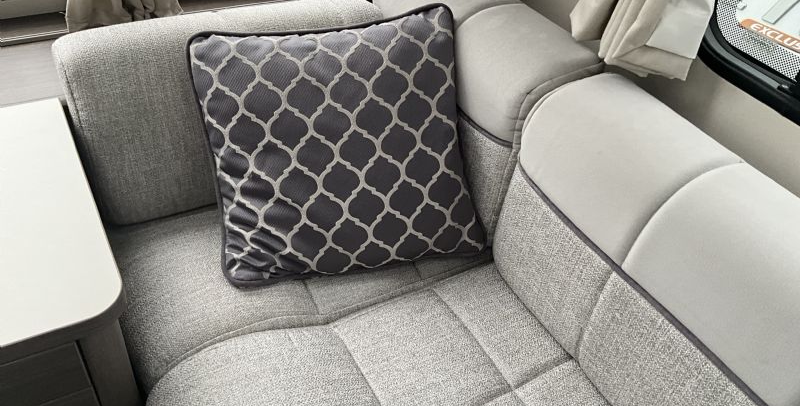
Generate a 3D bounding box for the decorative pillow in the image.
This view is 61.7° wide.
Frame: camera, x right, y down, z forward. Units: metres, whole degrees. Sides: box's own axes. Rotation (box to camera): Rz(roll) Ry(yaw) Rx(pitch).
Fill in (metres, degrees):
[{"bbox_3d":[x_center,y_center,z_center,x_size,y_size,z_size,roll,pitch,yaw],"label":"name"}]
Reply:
[{"bbox_3d":[-0.098,-0.094,1.105,0.430,0.415,0.140,-8,4,-2],"label":"decorative pillow"}]

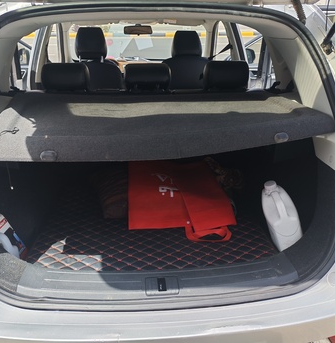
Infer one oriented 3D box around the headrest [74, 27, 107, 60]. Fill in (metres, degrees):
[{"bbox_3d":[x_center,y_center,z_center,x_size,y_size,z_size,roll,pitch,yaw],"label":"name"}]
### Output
[{"bbox_3d":[-0.561,-0.949,2.634,0.225,0.220,0.125,-1,21,-5],"label":"headrest"}]

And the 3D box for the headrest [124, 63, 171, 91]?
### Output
[{"bbox_3d":[-0.096,-0.471,1.757,0.220,0.145,0.120,-1,21,-5],"label":"headrest"}]

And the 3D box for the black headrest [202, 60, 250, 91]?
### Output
[{"bbox_3d":[0.297,-0.480,1.794,0.217,0.147,0.120,-1,21,-5],"label":"black headrest"}]

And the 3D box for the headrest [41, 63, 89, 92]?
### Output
[{"bbox_3d":[-0.493,-0.457,1.722,0.217,0.147,0.120,-1,21,-5],"label":"headrest"}]

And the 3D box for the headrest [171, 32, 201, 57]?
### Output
[{"bbox_3d":[0.148,-0.966,2.700,0.225,0.195,0.125,-1,21,-5],"label":"headrest"}]

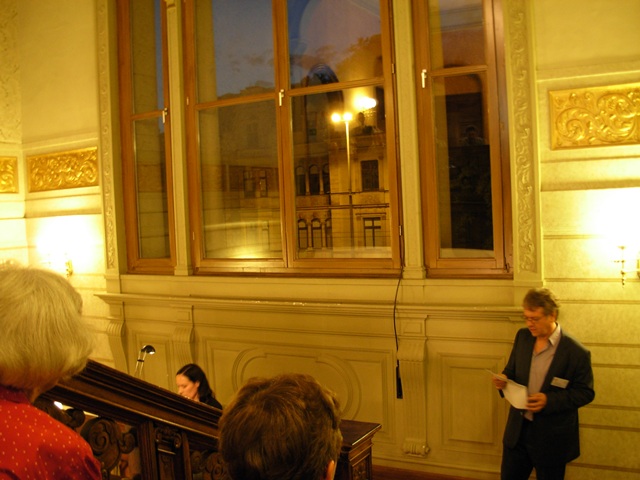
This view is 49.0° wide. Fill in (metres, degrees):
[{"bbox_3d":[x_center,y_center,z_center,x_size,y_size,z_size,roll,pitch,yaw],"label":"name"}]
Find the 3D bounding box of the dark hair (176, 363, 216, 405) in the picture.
[{"bbox_3d":[-0.800,0.949,4.550,0.250,0.300,0.210,-3,2,-41],"label":"dark hair"}]

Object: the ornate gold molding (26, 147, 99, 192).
[{"bbox_3d":[-3.009,-0.800,8.206,1.212,0.432,0.060,-1,1,31],"label":"ornate gold molding"}]

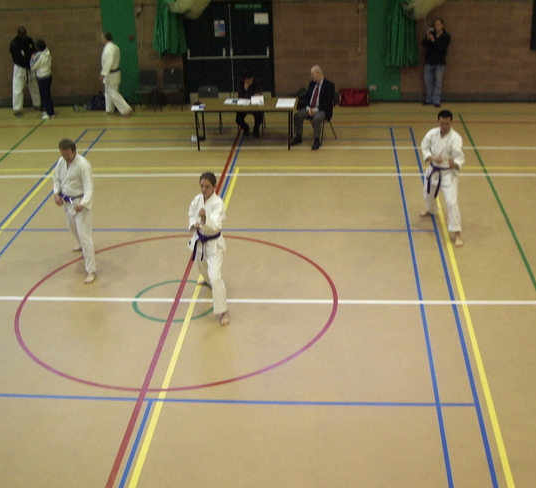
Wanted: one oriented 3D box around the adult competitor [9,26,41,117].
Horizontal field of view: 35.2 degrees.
[{"bbox_3d":[-4.852,-3.452,16.881,0.643,1.762,0.495,-22,32,-36],"label":"adult competitor"}]

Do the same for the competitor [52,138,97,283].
[{"bbox_3d":[-2.371,-0.489,10.202,0.620,1.690,0.980,4,25,12],"label":"competitor"}]

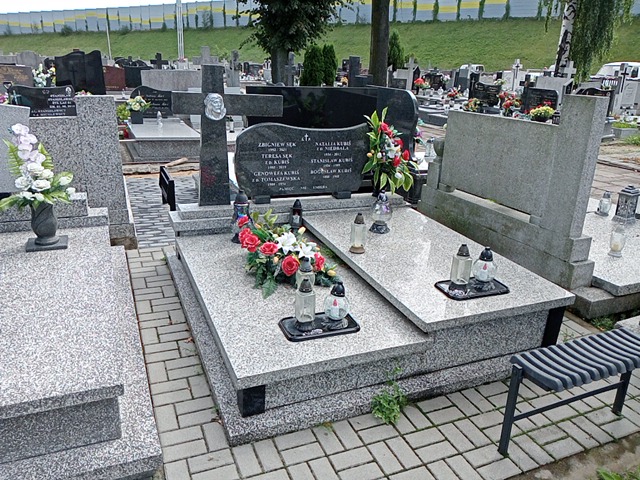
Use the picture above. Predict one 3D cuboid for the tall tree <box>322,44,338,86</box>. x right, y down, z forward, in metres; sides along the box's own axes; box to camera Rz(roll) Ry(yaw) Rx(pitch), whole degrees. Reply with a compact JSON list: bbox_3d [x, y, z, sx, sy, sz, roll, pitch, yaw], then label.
[{"bbox_3d":[0.425,-7.373,22.000,0.680,1.850,0.680,3,20,-1],"label":"tall tree"}]

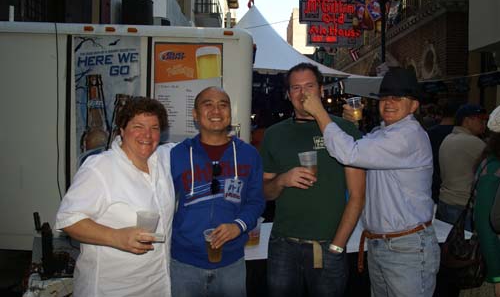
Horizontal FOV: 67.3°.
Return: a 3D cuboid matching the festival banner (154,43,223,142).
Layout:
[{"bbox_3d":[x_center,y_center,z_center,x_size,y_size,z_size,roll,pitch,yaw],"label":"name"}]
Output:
[{"bbox_3d":[-0.546,-0.491,3.350,0.607,0.892,0.020,1,2,0],"label":"festival banner"}]

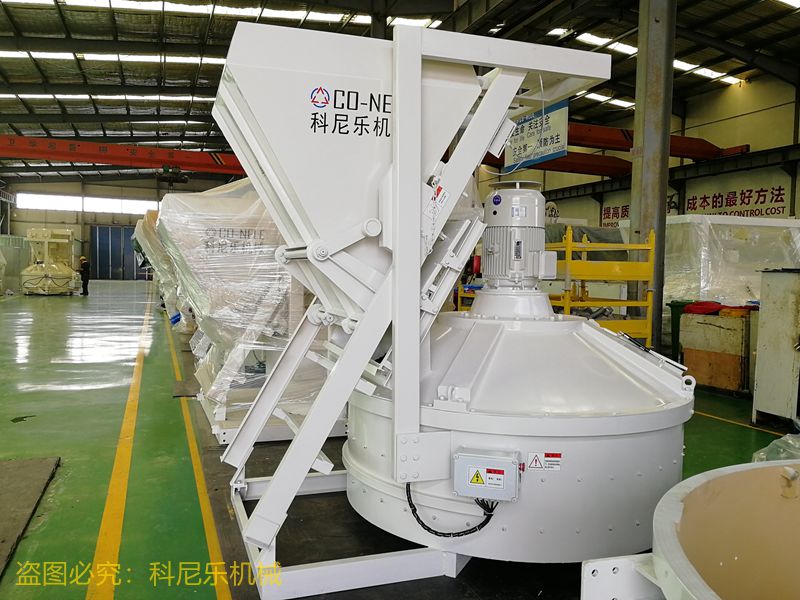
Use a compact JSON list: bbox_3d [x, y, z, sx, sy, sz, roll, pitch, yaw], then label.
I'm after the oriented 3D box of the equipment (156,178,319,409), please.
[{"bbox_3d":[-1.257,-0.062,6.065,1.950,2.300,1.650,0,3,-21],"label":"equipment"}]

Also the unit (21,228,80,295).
[{"bbox_3d":[-15.999,-1.757,28.564,2.500,2.950,2.500,0,3,-25],"label":"unit"}]

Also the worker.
[{"bbox_3d":[-13.995,-1.084,27.697,0.480,1.760,0.500,0,3,-21],"label":"worker"}]

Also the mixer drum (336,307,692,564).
[{"bbox_3d":[0.685,0.640,3.946,2.130,1.118,2.130,1,3,0],"label":"mixer drum"}]

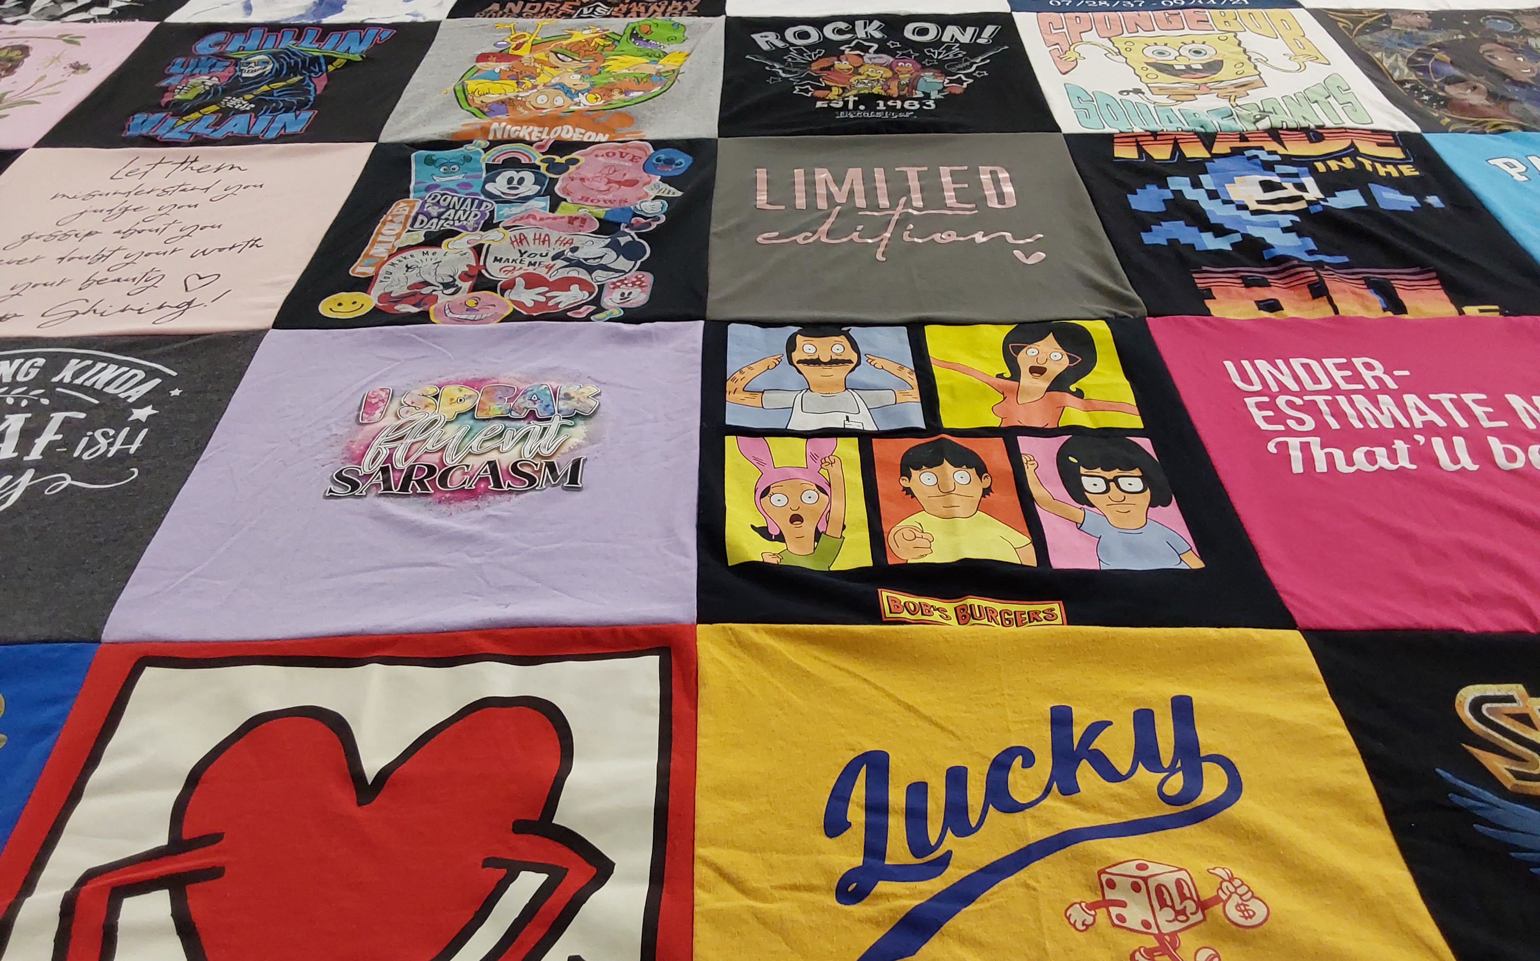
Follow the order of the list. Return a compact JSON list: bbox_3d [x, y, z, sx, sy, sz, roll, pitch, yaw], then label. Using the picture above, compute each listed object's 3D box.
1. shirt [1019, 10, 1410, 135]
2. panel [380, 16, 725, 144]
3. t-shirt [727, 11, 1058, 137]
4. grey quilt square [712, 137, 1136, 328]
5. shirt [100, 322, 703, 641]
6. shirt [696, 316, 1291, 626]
[{"bbox_3d":[0.503,-0.487,1.472,0.382,0.020,0.381,0,40,1],"label":"shirt"},{"bbox_3d":[-0.239,-0.480,1.478,0.368,0.020,0.373,-1,40,0],"label":"panel"},{"bbox_3d":[0.128,-0.484,1.475,0.370,0.020,0.369,-1,40,0],"label":"t-shirt"},{"bbox_3d":[0.129,-0.249,1.191,0.371,0.020,0.370,0,40,1],"label":"grey quilt square"},{"bbox_3d":[-0.234,-0.015,0.915,0.370,0.020,0.355,-1,40,0],"label":"shirt"},{"bbox_3d":[0.136,-0.018,0.912,0.381,0.020,0.364,-1,40,0],"label":"shirt"}]

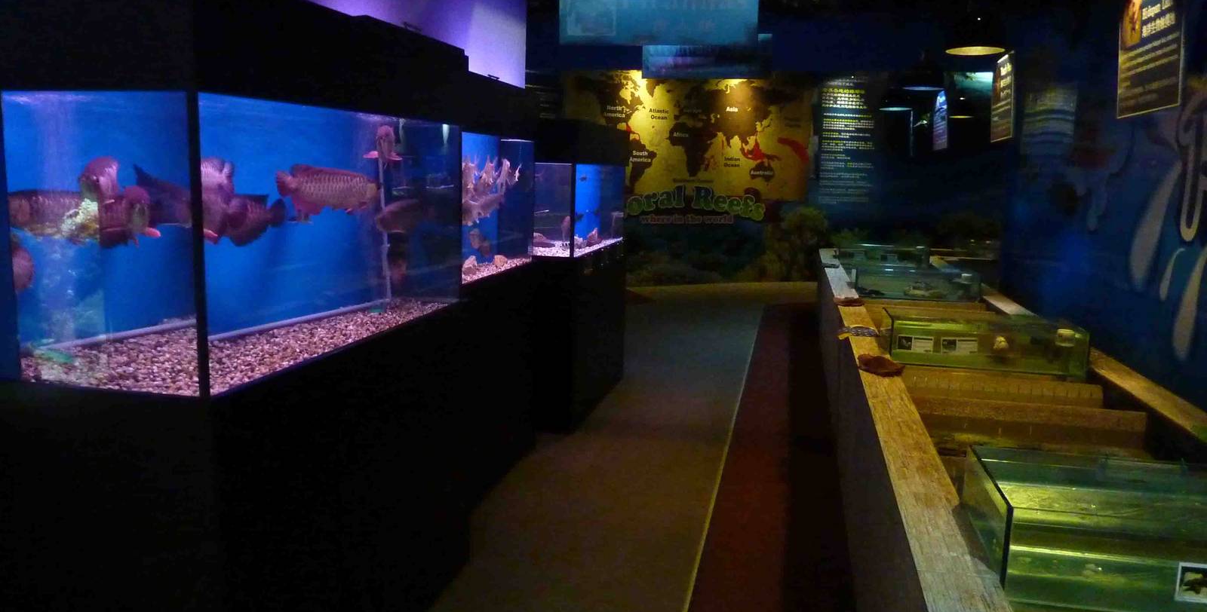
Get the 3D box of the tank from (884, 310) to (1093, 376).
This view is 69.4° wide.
[{"bbox_3d":[1.725,0.155,3.994,0.800,0.192,0.410,3,9,12],"label":"tank"}]

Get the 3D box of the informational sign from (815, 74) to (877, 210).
[{"bbox_3d":[3.321,-2.242,11.959,0.788,1.743,0.020,3,9,12],"label":"informational sign"}]

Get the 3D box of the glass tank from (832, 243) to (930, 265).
[{"bbox_3d":[2.661,-0.495,8.307,0.828,0.180,0.410,3,9,12],"label":"glass tank"}]

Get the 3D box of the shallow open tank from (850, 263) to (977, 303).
[{"bbox_3d":[2.192,-0.169,6.140,0.805,0.188,0.410,3,9,12],"label":"shallow open tank"}]

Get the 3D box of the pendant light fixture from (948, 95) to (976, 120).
[{"bbox_3d":[3.862,-2.133,9.373,0.295,0.207,0.295,3,9,12],"label":"pendant light fixture"}]

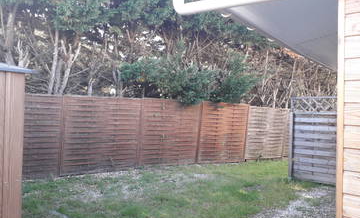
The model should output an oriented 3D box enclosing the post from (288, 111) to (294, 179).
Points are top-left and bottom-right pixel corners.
[{"bbox_3d":[2.537,0.832,6.400,0.100,1.530,0.100,1,-1,28],"label":"post"}]

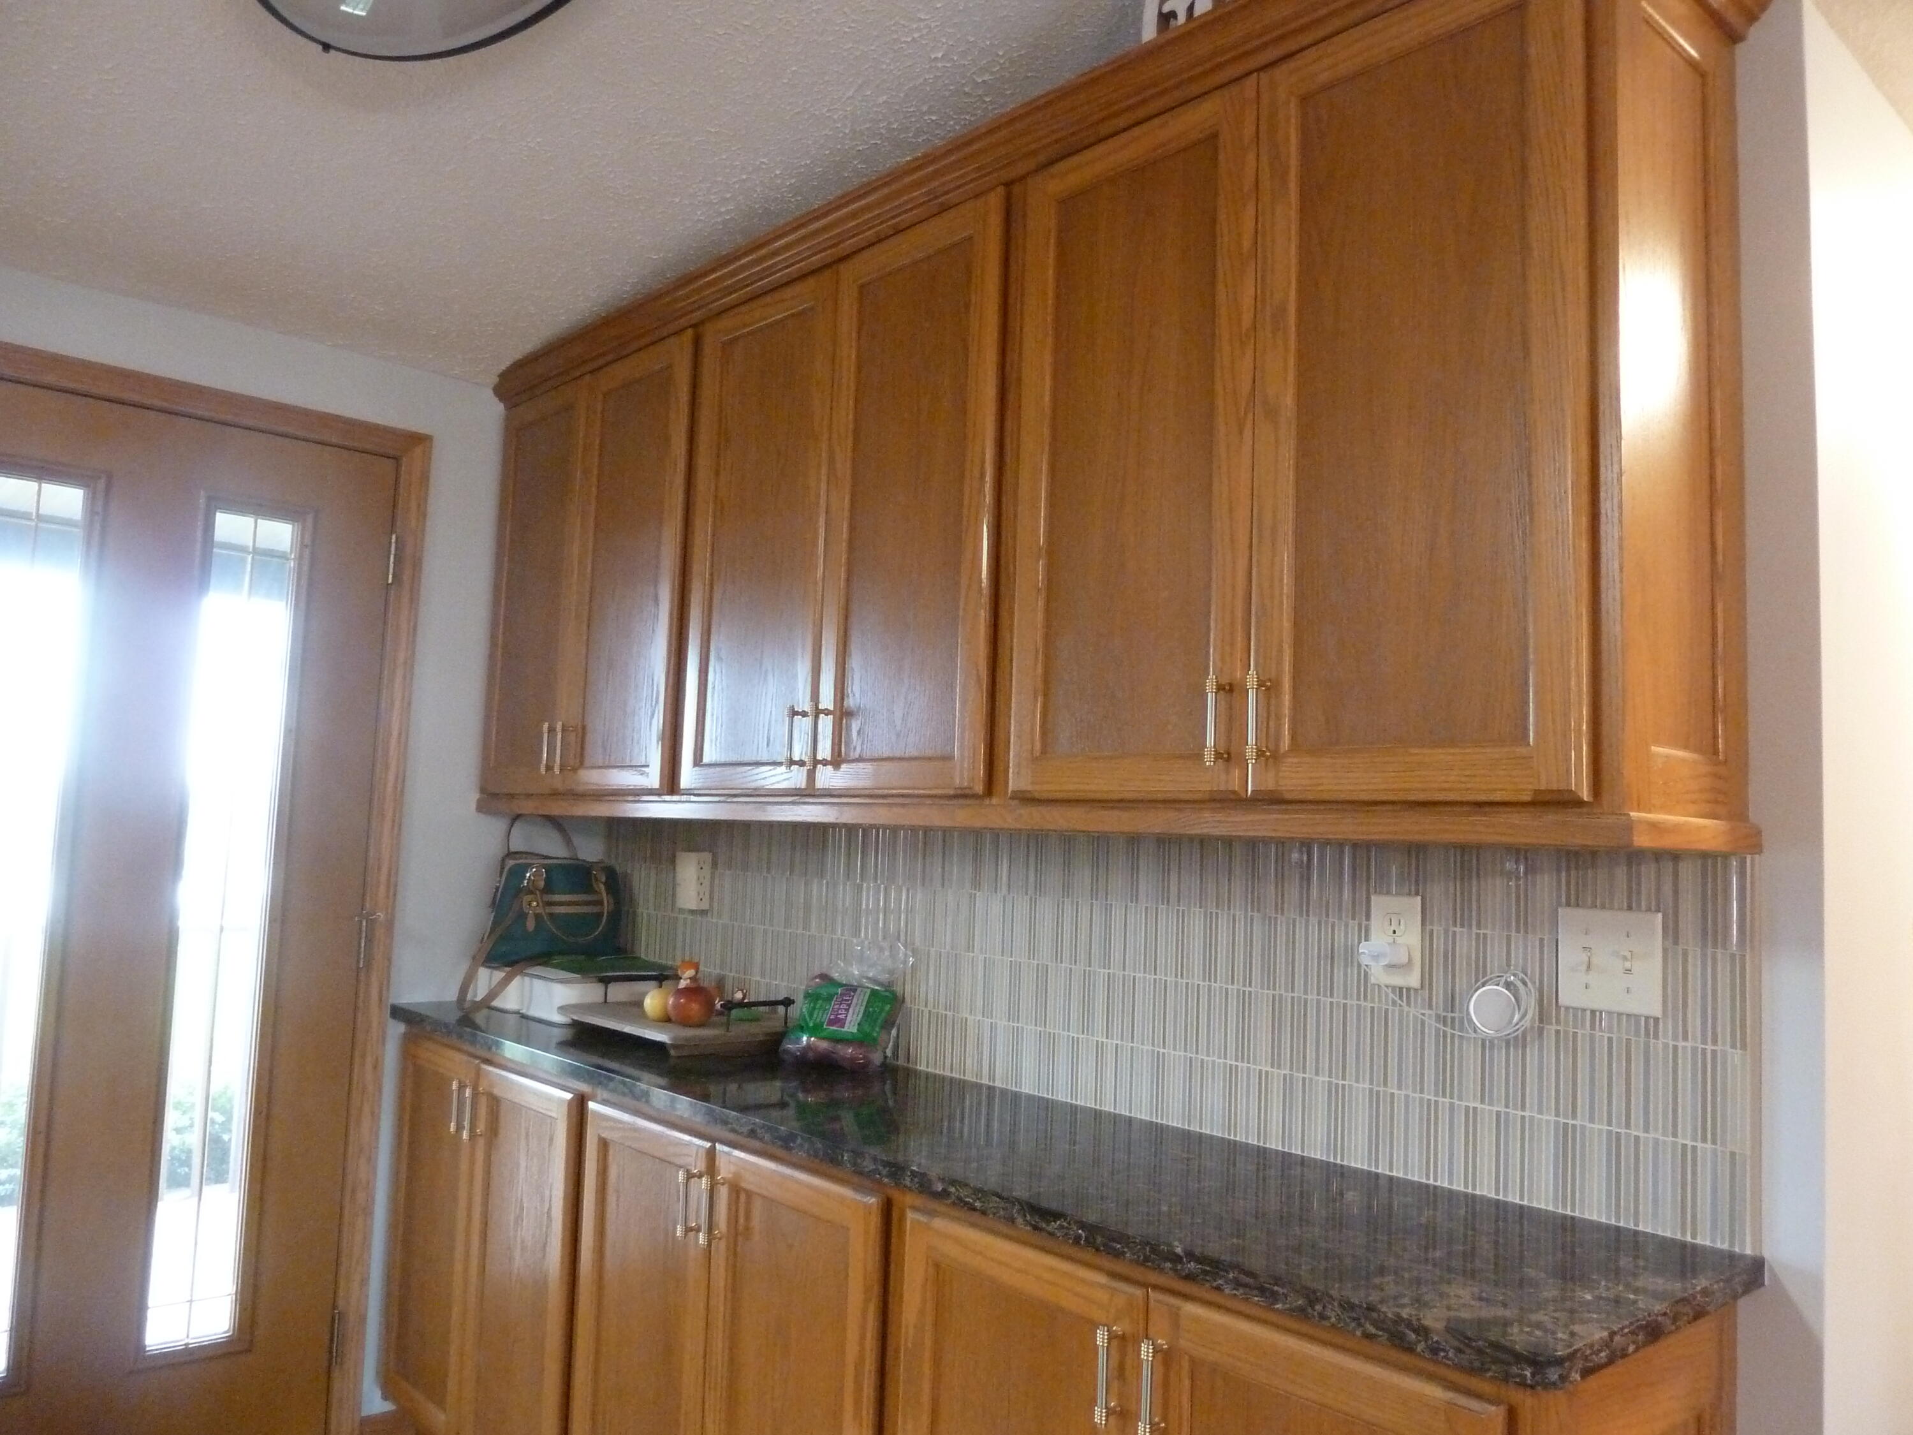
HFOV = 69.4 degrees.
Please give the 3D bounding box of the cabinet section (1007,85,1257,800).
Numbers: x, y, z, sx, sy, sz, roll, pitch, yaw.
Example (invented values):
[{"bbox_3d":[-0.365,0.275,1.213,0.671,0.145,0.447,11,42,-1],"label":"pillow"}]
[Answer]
[{"bbox_3d":[0.329,-0.317,1.854,0.310,0.862,0.385,7,-7,-42],"label":"cabinet section"}]

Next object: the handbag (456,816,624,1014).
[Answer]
[{"bbox_3d":[-0.916,0.417,3.058,0.339,0.407,0.182,6,-7,-42],"label":"handbag"}]

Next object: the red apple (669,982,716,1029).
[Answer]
[{"bbox_3d":[-0.479,0.524,2.507,0.087,0.078,0.087,2,-5,0],"label":"red apple"}]

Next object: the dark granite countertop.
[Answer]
[{"bbox_3d":[-0.184,0.596,2.172,0.491,0.027,2.481,6,-7,-42],"label":"dark granite countertop"}]

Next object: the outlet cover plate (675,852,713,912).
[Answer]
[{"bbox_3d":[-0.559,0.348,2.943,0.038,0.118,0.081,6,-7,-42],"label":"outlet cover plate"}]

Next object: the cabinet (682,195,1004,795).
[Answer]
[{"bbox_3d":[-0.094,-0.290,2.300,0.316,0.863,0.784,6,-7,-42],"label":"cabinet"}]

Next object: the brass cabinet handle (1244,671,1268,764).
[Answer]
[{"bbox_3d":[0.333,0.001,1.529,0.036,0.103,0.014,6,-7,-42],"label":"brass cabinet handle"}]

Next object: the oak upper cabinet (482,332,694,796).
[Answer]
[{"bbox_3d":[-0.656,-0.257,2.917,0.316,0.863,0.803,6,-7,-42],"label":"oak upper cabinet"}]

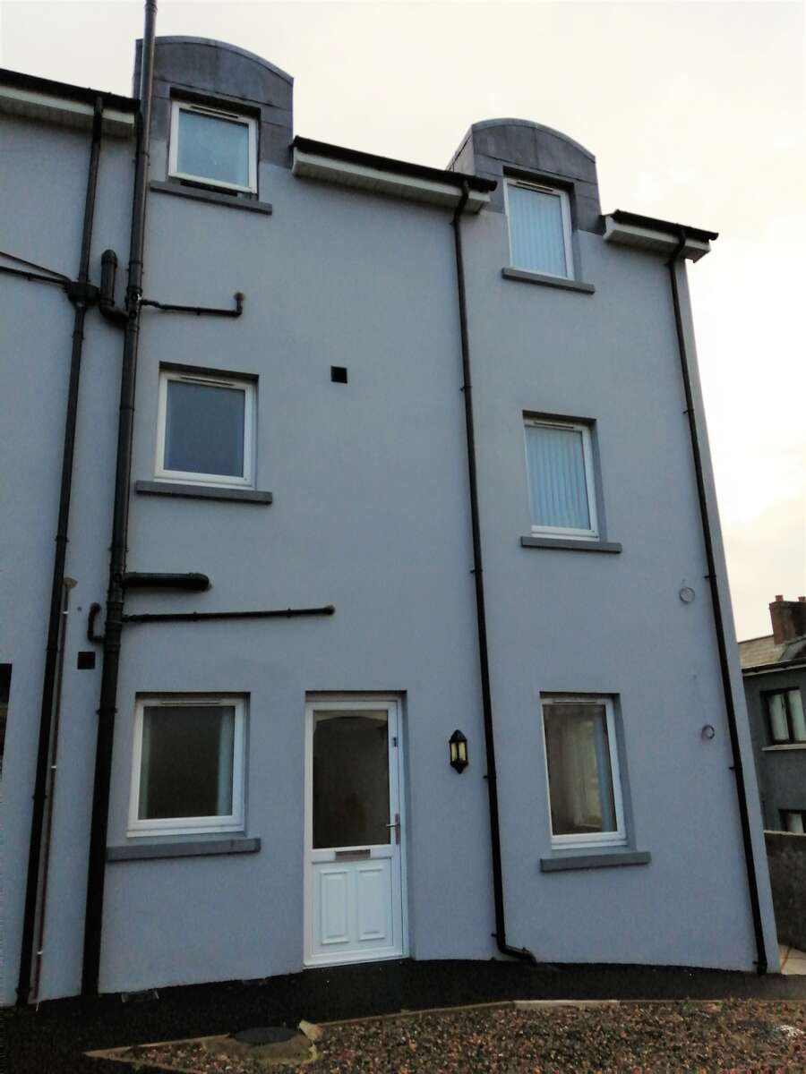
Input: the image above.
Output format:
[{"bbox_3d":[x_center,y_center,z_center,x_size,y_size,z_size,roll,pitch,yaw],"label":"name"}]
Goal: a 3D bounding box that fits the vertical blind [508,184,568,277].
[{"bbox_3d":[1.502,-3.473,9.253,0.796,1.147,0.068,4,-15,-20],"label":"vertical blind"}]

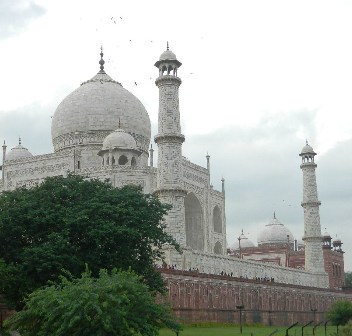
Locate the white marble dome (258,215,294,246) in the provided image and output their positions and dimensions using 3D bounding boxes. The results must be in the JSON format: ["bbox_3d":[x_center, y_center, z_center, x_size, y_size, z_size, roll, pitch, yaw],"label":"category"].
[{"bbox_3d":[44.443,27.922,329.968,16.103,14.393,16.103,-1,-12,0],"label":"white marble dome"}]

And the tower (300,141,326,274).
[{"bbox_3d":[41.470,11.540,225.878,6.491,41.236,6.491,-8,-14,27],"label":"tower"}]

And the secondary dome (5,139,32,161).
[{"bbox_3d":[-42.782,-4.396,202.221,8.224,6.208,8.224,-8,-14,27],"label":"secondary dome"}]

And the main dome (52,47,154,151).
[{"bbox_3d":[-21.502,-19.996,212.677,28.743,31.963,28.743,-1,-12,0],"label":"main dome"}]

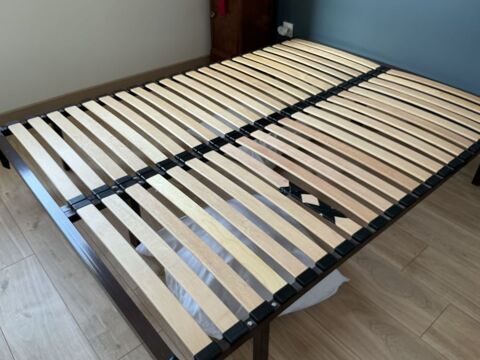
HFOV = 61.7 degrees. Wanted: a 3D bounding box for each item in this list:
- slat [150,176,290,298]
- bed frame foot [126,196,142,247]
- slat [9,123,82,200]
[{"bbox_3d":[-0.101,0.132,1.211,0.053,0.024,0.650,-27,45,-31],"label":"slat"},{"bbox_3d":[-0.392,0.152,1.492,0.037,0.264,0.037,-27,45,-31],"label":"bed frame foot"},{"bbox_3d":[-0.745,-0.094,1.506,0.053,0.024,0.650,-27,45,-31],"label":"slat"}]

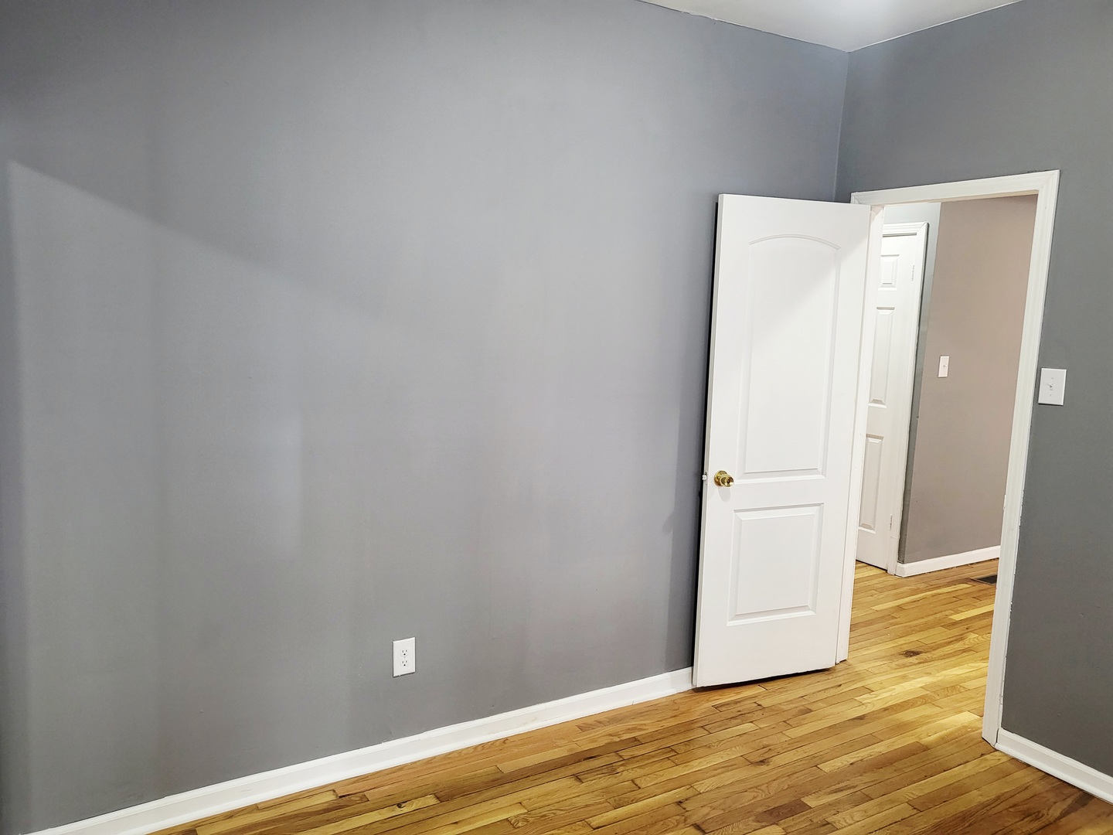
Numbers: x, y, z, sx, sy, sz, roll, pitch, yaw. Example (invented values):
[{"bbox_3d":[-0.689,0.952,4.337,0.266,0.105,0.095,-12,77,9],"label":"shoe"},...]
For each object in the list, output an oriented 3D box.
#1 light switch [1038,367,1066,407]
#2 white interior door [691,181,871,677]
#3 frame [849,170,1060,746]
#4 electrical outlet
[{"bbox_3d":[1.725,-0.107,2.908,0.014,0.122,0.082,-3,9,-31],"label":"light switch"},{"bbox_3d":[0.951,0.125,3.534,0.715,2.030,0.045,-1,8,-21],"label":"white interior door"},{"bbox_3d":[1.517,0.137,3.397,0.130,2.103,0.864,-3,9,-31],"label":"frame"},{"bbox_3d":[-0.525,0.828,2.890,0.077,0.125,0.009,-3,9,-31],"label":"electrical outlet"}]

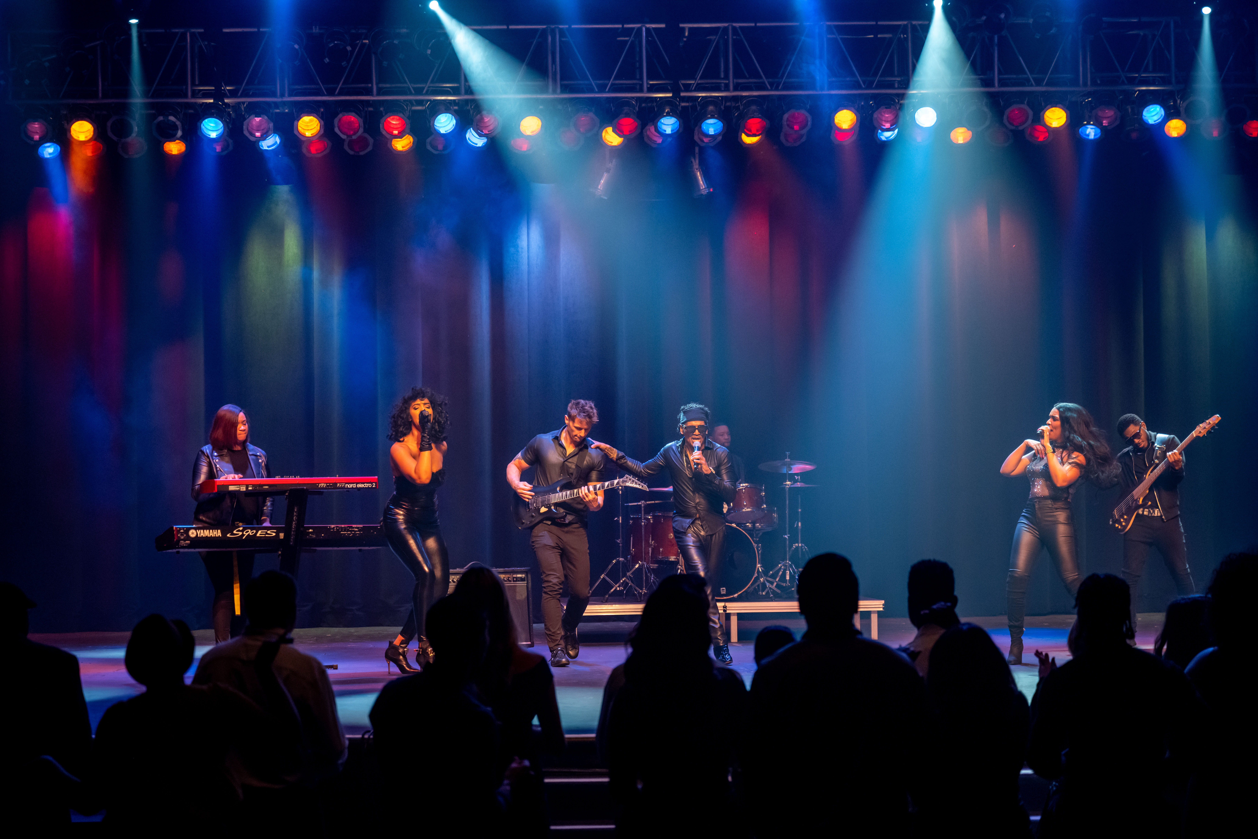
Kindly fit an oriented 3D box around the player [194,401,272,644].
[{"bbox_3d":[-2.618,0.753,16.150,0.520,1.700,0.460,0,-2,-20],"label":"player"}]

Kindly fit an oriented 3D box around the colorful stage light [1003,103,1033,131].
[{"bbox_3d":[3.214,-2.559,20.293,0.240,0.240,0.320,0,32,0],"label":"colorful stage light"}]

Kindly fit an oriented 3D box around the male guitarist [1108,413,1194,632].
[{"bbox_3d":[3.837,0.807,18.000,0.660,1.710,0.480,-1,-2,10],"label":"male guitarist"}]

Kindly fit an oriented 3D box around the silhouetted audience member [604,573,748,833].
[{"bbox_3d":[0.162,1.270,7.865,0.450,1.550,0.320,-1,-3,0],"label":"silhouetted audience member"}]

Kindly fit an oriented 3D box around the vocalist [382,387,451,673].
[{"bbox_3d":[-1.357,0.705,15.600,0.410,1.820,0.420,1,-2,-28],"label":"vocalist"}]

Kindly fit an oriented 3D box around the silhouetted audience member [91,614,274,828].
[{"bbox_3d":[-1.423,1.441,7.785,0.560,1.640,0.400,0,-1,6],"label":"silhouetted audience member"}]

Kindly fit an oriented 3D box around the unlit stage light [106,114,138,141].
[{"bbox_3d":[-4.385,-2.602,21.241,0.260,0.270,0.340,-1,34,-5],"label":"unlit stage light"}]

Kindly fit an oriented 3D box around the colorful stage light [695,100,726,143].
[{"bbox_3d":[0.678,-2.457,20.222,0.240,0.320,0.240,0,-46,0],"label":"colorful stage light"}]

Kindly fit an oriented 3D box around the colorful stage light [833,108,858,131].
[{"bbox_3d":[1.573,-2.215,17.850,0.220,0.220,0.250,0,33,0],"label":"colorful stage light"}]

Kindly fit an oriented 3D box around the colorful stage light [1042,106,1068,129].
[{"bbox_3d":[3.518,-2.565,20.287,0.240,0.240,0.320,0,38,0],"label":"colorful stage light"}]

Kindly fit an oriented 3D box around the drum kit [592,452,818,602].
[{"bbox_3d":[0.594,0.841,19.200,1.780,1.170,1.400,0,-2,0],"label":"drum kit"}]

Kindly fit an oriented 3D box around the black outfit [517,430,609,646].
[{"bbox_3d":[-0.432,0.768,15.600,0.560,1.400,0.420,0,-1,-9],"label":"black outfit"}]

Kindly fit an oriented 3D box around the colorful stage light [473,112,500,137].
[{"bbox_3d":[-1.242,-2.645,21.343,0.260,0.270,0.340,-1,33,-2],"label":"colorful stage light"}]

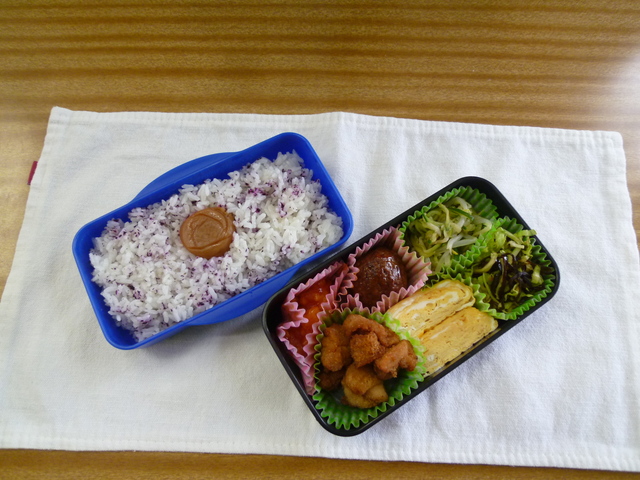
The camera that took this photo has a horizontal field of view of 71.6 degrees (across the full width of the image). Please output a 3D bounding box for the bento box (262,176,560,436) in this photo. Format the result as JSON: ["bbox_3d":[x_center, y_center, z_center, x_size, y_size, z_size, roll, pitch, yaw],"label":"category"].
[{"bbox_3d":[0.062,0.045,0.316,0.187,0.050,0.102,-31,75,-10],"label":"bento box"}]

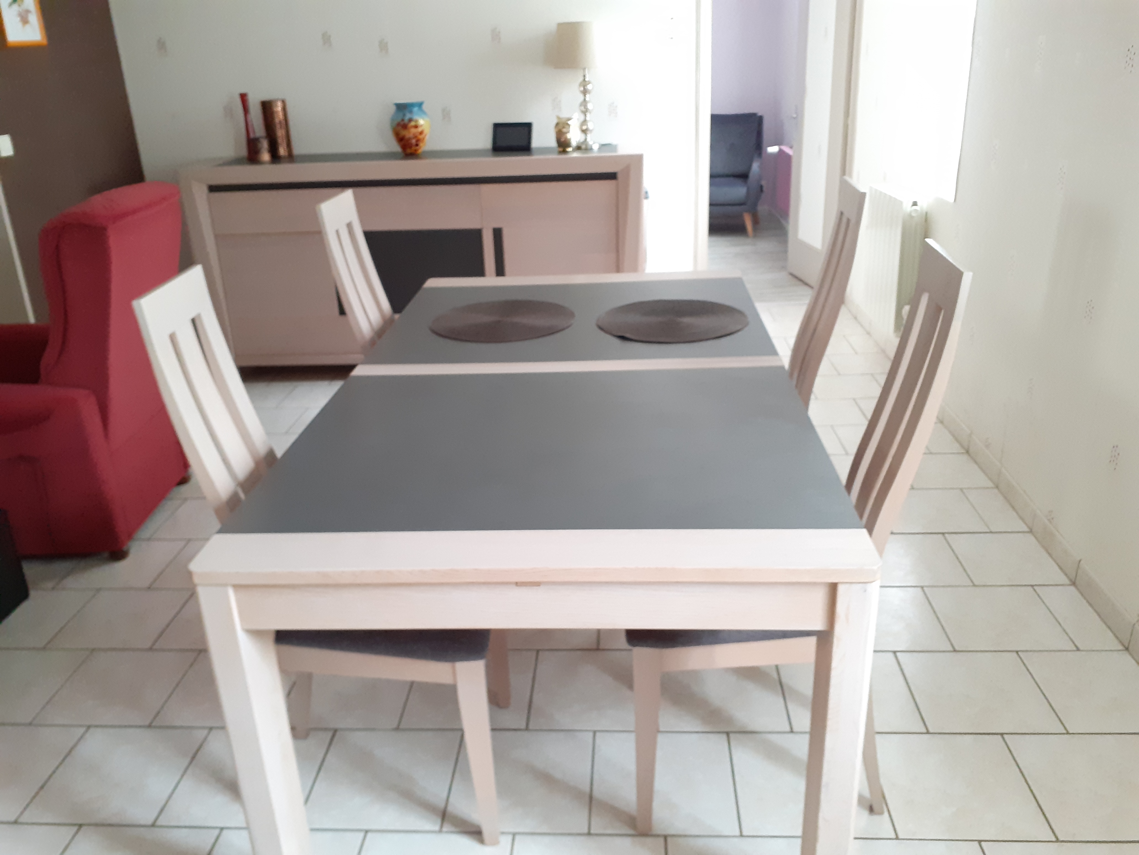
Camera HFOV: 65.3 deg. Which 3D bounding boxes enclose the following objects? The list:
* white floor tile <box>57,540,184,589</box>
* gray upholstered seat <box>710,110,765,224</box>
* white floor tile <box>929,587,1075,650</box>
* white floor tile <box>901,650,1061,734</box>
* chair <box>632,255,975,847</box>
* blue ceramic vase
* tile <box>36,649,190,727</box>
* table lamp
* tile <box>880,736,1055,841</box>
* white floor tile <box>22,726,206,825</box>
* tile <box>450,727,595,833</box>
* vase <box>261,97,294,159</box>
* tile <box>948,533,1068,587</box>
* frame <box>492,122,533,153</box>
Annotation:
[{"bbox_3d":[-1.398,0.423,2.806,0.297,0.010,0.293,-1,23,4],"label":"white floor tile"},{"bbox_3d":[1.230,-2.130,7.424,0.760,0.910,0.780,3,24,14],"label":"gray upholstered seat"},{"bbox_3d":[1.137,0.510,2.365,0.297,0.010,0.284,-1,24,4],"label":"white floor tile"},{"bbox_3d":[0.962,0.614,2.098,0.297,0.010,0.293,-1,23,4],"label":"white floor tile"},{"bbox_3d":[0.364,0.222,1.724,0.540,1.100,0.445,0,24,6],"label":"chair"},{"bbox_3d":[-0.730,-1.386,4.110,0.182,0.233,0.182,0,24,5],"label":"blue ceramic vase"},{"bbox_3d":[-1.143,0.662,2.264,0.297,0.010,0.284,-1,24,4],"label":"tile"},{"bbox_3d":[0.031,-1.502,3.926,0.201,0.527,0.201,0,24,5],"label":"table lamp"},{"bbox_3d":[0.795,0.731,1.839,0.297,0.010,0.293,-1,23,4],"label":"tile"},{"bbox_3d":[-1.005,0.777,1.990,0.297,0.010,0.284,-1,24,4],"label":"white floor tile"},{"bbox_3d":[-0.102,0.746,1.902,0.297,0.010,0.293,-1,23,4],"label":"tile"},{"bbox_3d":[-1.378,-1.407,4.191,0.120,0.260,0.120,-1,23,4],"label":"vase"},{"bbox_3d":[1.305,0.391,2.618,0.297,0.010,0.284,-1,24,4],"label":"tile"},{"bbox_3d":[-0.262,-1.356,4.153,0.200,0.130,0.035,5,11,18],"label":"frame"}]

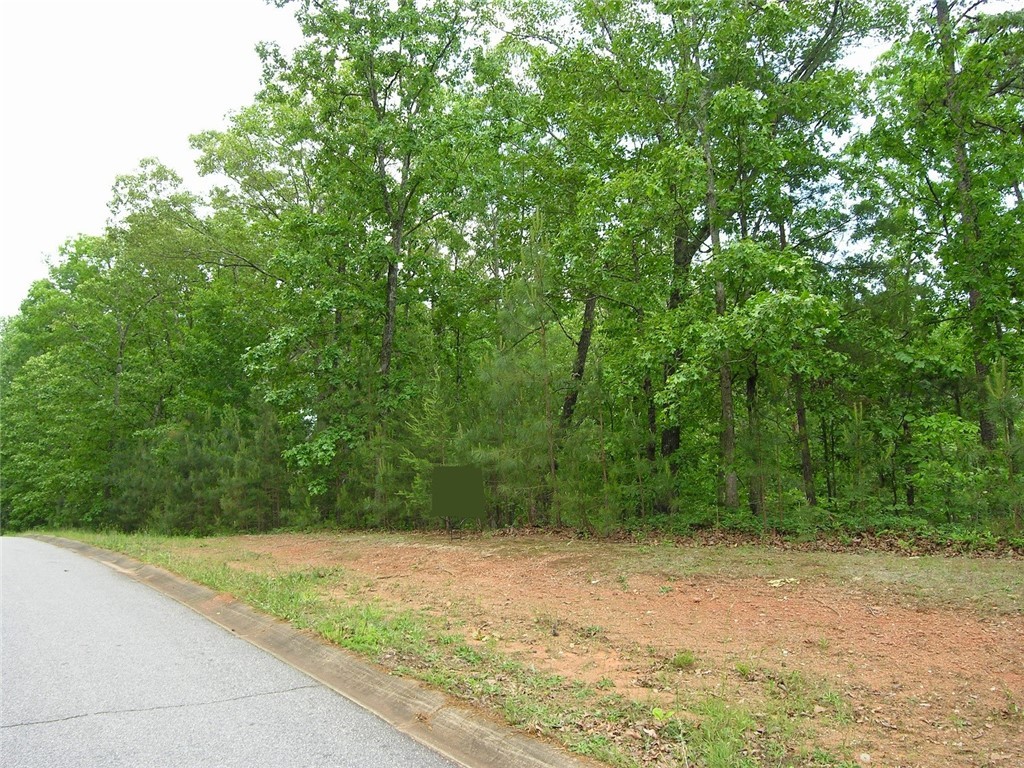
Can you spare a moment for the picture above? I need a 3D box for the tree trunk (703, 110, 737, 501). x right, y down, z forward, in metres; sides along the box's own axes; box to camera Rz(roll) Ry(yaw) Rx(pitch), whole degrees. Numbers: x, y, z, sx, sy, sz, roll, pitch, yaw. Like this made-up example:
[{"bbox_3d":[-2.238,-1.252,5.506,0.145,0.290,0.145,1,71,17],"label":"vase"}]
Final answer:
[{"bbox_3d":[5.675,-2.391,19.514,0.420,11.670,0.400,-1,-8,0],"label":"tree trunk"}]

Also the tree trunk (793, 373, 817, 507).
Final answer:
[{"bbox_3d":[8.268,1.564,19.975,0.280,3.830,0.280,-3,-8,0],"label":"tree trunk"}]

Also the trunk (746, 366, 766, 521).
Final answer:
[{"bbox_3d":[6.238,1.501,18.267,0.310,3.950,0.310,0,-8,0],"label":"trunk"}]

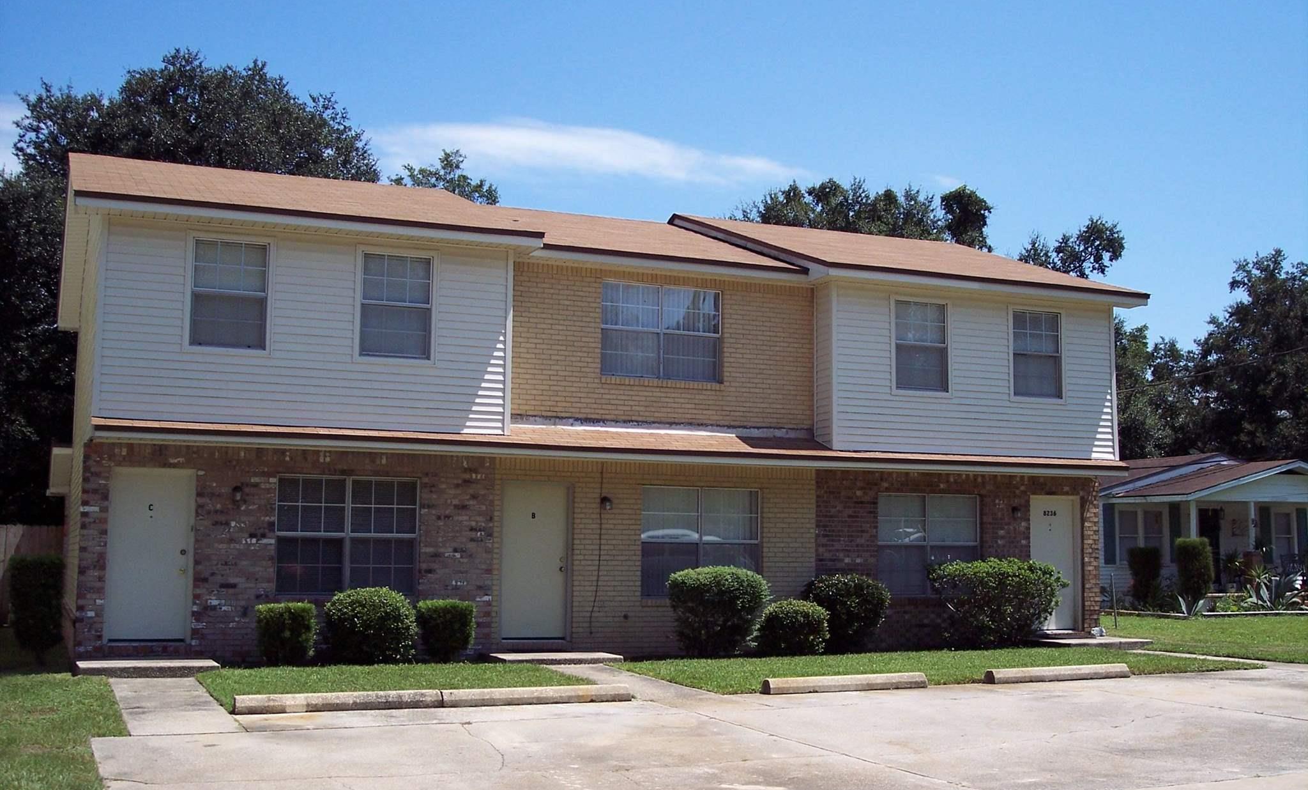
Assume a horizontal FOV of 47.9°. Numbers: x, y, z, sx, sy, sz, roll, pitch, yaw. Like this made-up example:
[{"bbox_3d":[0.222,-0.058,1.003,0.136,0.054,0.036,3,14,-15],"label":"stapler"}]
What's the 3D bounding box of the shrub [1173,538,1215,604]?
[{"bbox_3d":[13.301,4.365,36.299,0.942,1.750,0.942,3,-7,-22],"label":"shrub"}]

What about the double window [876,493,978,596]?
[{"bbox_3d":[4.017,2.205,21.641,1.750,1.490,0.100,3,-8,-22],"label":"double window"}]

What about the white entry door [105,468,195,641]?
[{"bbox_3d":[-6.005,1.912,17.598,0.965,2.060,0.090,3,-8,-22],"label":"white entry door"}]

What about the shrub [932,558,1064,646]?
[{"bbox_3d":[4.967,3.005,21.266,2.179,1.328,1.417,3,-7,-22],"label":"shrub"}]

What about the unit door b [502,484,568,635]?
[{"bbox_3d":[-1.579,2.211,19.702,0.941,2.111,0.070,3,-7,-22],"label":"unit door b"}]

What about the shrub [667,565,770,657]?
[{"bbox_3d":[0.864,2.886,19.653,1.364,1.226,1.364,0,-6,0],"label":"shrub"}]

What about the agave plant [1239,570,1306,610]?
[{"bbox_3d":[15.216,4.805,36.197,1.528,1.044,1.528,3,-7,-22],"label":"agave plant"}]

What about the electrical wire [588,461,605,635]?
[{"bbox_3d":[-0.773,2.065,19.955,0.169,2.333,0.020,3,-7,-22],"label":"electrical wire"}]

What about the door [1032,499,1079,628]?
[{"bbox_3d":[6.243,2.605,22.905,0.932,2.087,0.070,3,-7,-22],"label":"door"}]

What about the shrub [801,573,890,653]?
[{"bbox_3d":[2.659,3.024,20.470,1.238,1.115,1.238,0,-6,0],"label":"shrub"}]

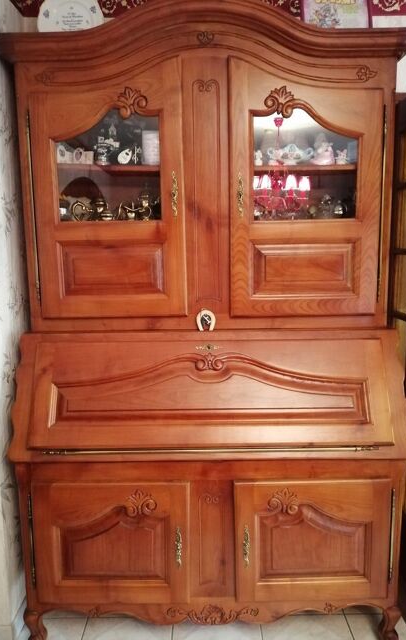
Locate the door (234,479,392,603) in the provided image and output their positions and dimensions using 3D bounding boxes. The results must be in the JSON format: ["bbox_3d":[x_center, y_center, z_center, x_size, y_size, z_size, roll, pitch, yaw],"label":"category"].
[{"bbox_3d":[0.386,0.780,1.712,0.546,0.459,0.032,-1,8,1],"label":"door"}]

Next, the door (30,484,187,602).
[{"bbox_3d":[-0.322,0.791,1.720,0.552,0.462,0.032,-1,8,1],"label":"door"}]

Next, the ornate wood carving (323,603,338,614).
[{"bbox_3d":[0.461,1.044,1.739,0.051,0.048,0.018,-1,8,1],"label":"ornate wood carving"}]

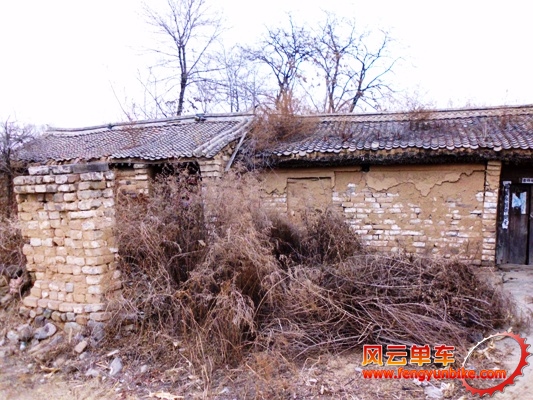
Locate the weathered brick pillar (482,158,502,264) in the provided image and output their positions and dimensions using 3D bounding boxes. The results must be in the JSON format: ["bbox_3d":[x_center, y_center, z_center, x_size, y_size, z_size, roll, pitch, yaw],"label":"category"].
[{"bbox_3d":[5.014,0.270,9.600,0.298,2.277,0.320,0,4,14],"label":"weathered brick pillar"}]

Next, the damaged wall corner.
[{"bbox_3d":[-2.820,0.592,6.150,1.354,2.216,0.450,1,4,16],"label":"damaged wall corner"}]

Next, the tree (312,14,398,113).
[{"bbox_3d":[3.434,-3.041,16.741,3.192,8.054,2.873,0,3,0],"label":"tree"}]

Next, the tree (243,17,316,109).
[{"bbox_3d":[0.525,-2.992,16.739,2.598,7.997,2.338,0,3,0],"label":"tree"}]

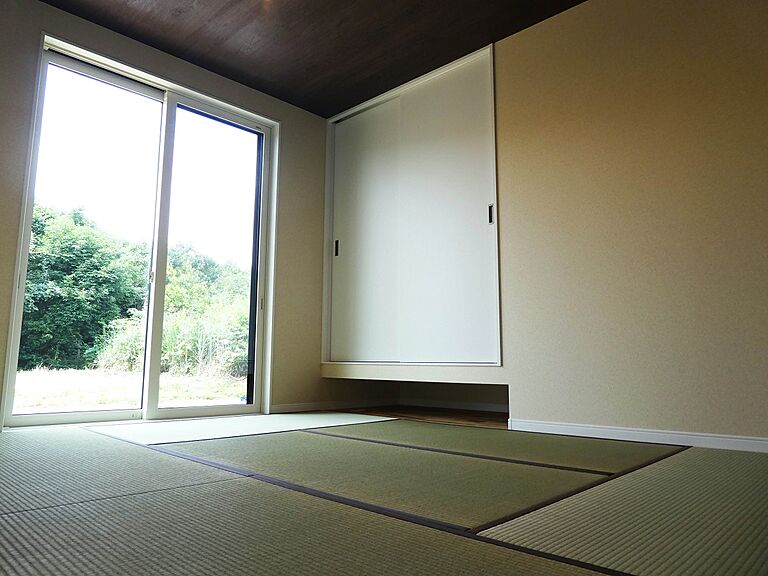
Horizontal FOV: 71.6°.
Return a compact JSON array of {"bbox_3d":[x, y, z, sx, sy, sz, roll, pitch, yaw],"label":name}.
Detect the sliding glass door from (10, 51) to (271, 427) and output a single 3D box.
[{"bbox_3d":[-1.460,-0.248,3.569,0.100,2.190,1.620,-7,-11,43],"label":"sliding glass door"}]

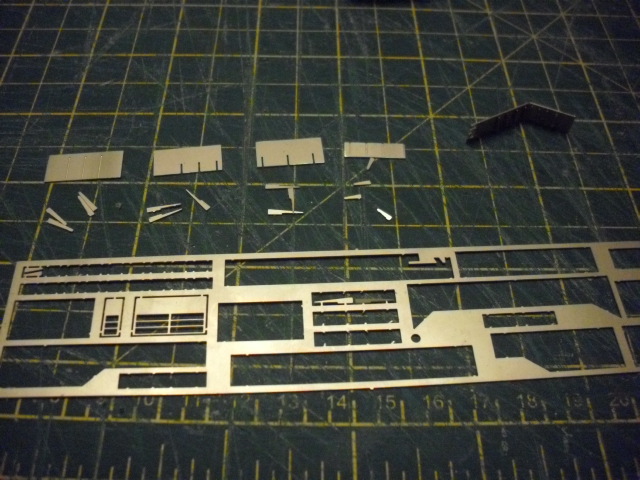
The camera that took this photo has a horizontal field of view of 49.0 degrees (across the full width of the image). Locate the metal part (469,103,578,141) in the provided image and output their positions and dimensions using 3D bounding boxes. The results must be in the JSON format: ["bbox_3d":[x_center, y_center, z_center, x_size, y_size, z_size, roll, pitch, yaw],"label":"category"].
[{"bbox_3d":[0.054,-0.032,0.192,0.030,0.007,0.006,-6,54,-6],"label":"metal part"}]

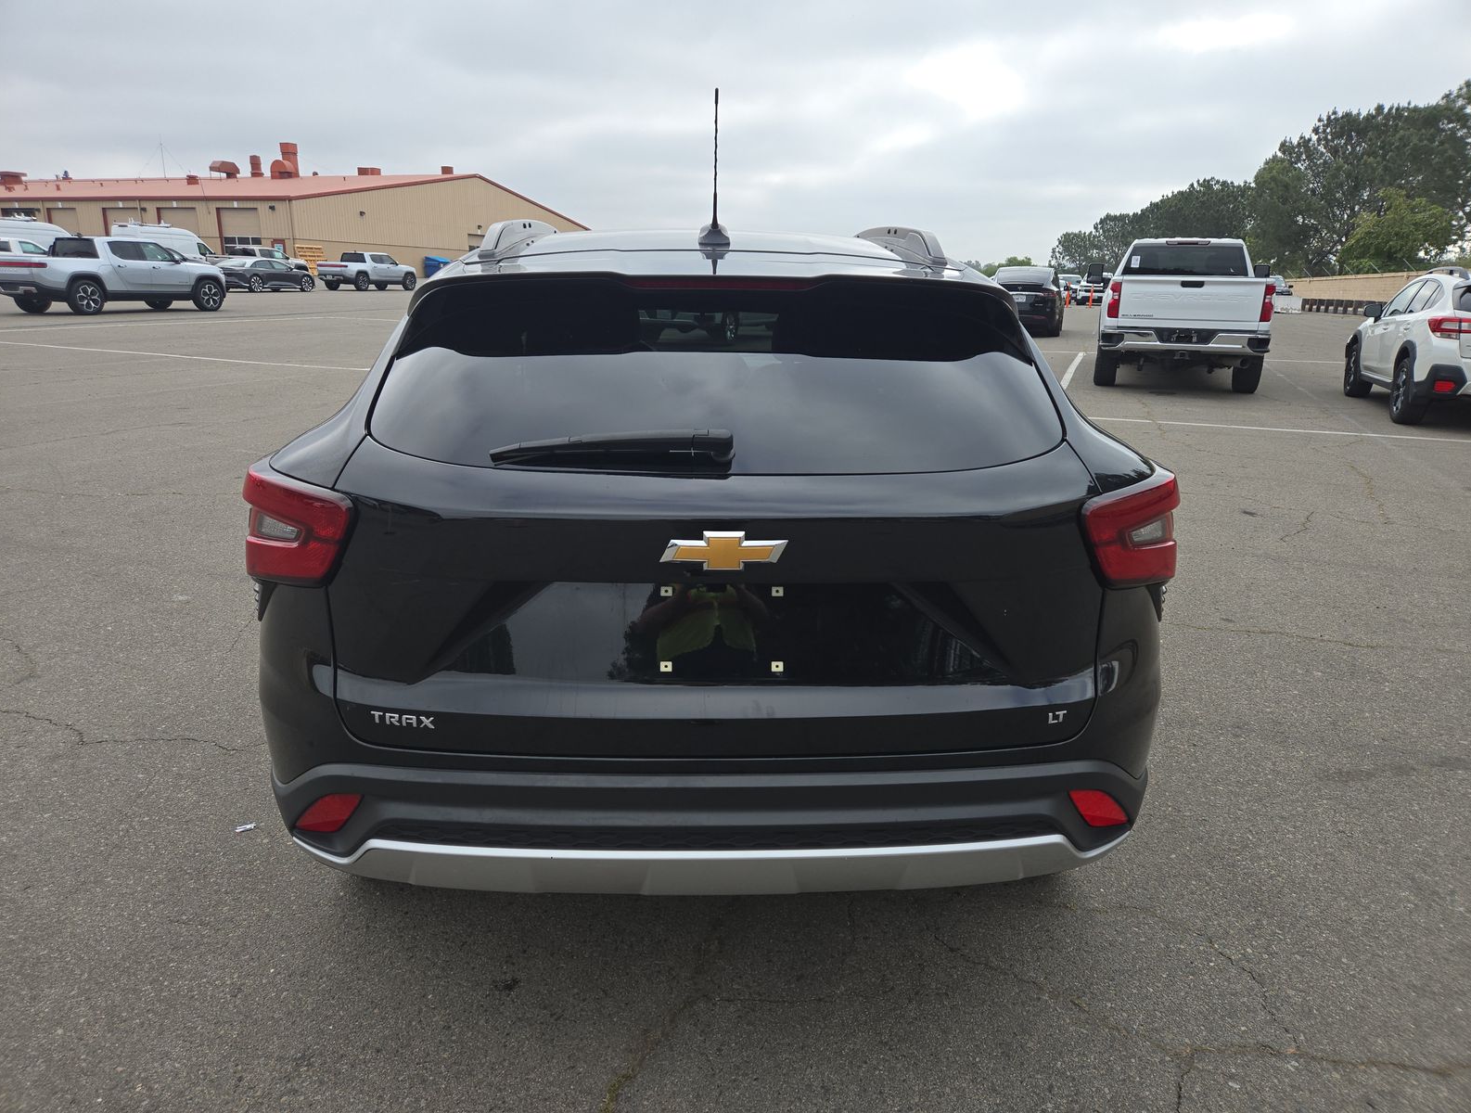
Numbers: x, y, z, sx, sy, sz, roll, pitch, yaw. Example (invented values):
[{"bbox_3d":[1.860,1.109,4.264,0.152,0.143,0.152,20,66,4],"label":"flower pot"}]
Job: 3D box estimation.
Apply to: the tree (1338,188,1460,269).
[{"bbox_3d":[46.563,-21.768,69.295,8.180,7.710,8.180,1,16,0],"label":"tree"}]

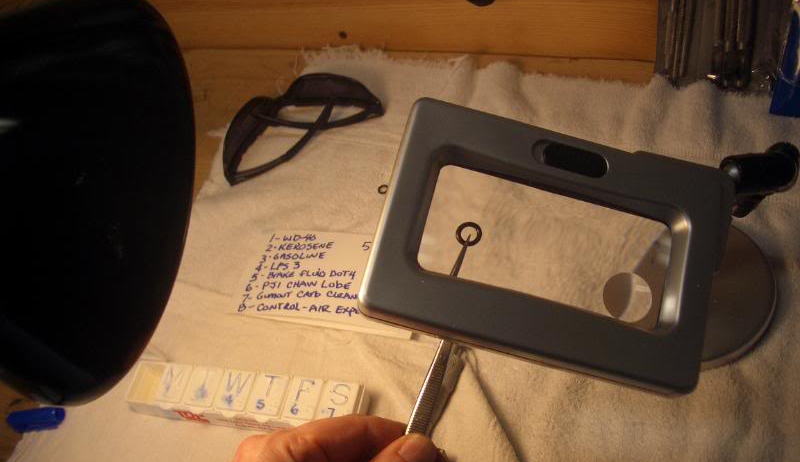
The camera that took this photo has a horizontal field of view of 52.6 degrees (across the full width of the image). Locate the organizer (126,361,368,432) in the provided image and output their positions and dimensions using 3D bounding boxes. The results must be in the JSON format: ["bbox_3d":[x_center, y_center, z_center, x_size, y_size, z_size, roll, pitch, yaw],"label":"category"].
[{"bbox_3d":[-0.092,0.104,0.493,0.149,0.021,0.030,3,49,14],"label":"organizer"}]

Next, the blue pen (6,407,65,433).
[{"bbox_3d":[-0.232,0.120,0.516,0.038,0.011,0.012,-7,48,6],"label":"blue pen"}]

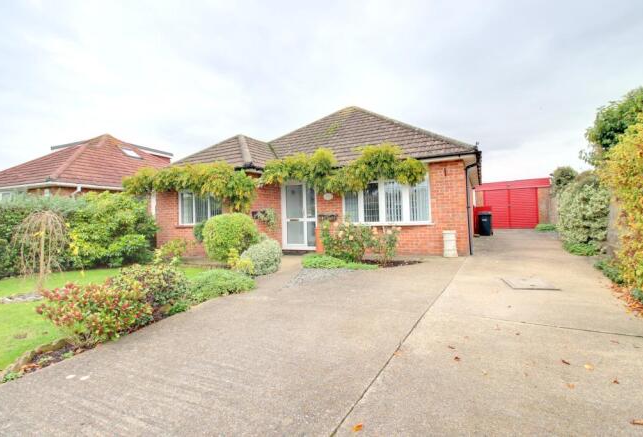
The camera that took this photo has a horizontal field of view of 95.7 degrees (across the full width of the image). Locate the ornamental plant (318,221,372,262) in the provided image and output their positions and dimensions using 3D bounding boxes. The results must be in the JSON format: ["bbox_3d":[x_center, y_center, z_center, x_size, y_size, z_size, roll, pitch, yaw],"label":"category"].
[{"bbox_3d":[0.588,0.537,7.011,1.216,0.975,1.000,-2,1,5],"label":"ornamental plant"}]

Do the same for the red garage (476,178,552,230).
[{"bbox_3d":[11.105,-0.788,17.382,3.417,2.536,5.300,-1,1,29],"label":"red garage"}]

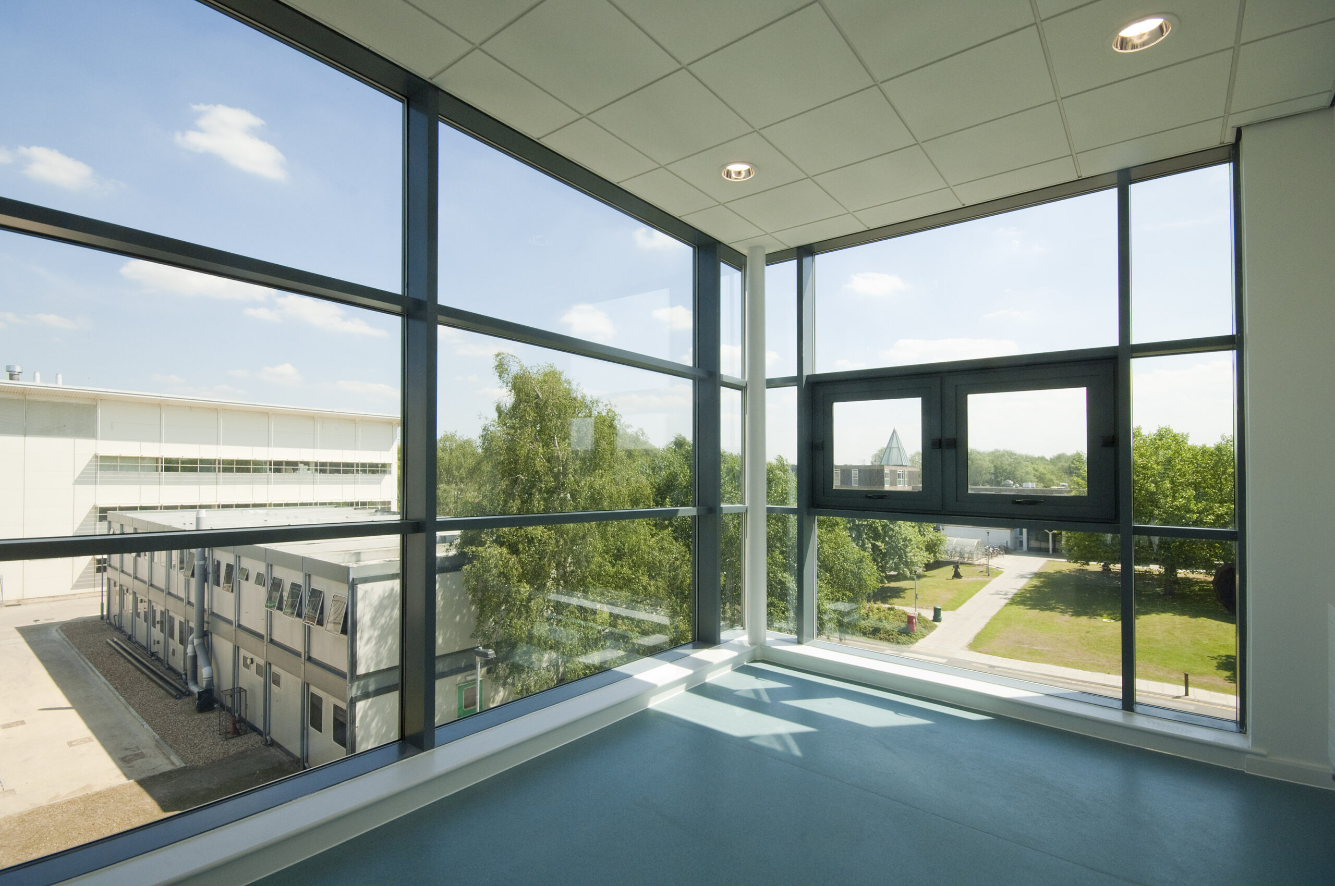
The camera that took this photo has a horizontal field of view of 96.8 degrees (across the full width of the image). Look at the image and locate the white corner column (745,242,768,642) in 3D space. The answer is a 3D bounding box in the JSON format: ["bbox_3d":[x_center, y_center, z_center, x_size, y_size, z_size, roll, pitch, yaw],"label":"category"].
[{"bbox_3d":[0.676,0.032,4.500,0.155,2.990,0.155,1,-2,0],"label":"white corner column"}]

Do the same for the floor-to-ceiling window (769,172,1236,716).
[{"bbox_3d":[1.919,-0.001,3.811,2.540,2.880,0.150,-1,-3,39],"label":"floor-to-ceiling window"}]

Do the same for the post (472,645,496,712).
[{"bbox_3d":[-5.007,7.650,15.969,0.650,4.150,0.400,-1,-3,39],"label":"post"}]

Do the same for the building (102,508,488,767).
[{"bbox_3d":[-16.573,6.955,29.672,28.705,6.272,12.000,-1,-3,37],"label":"building"}]

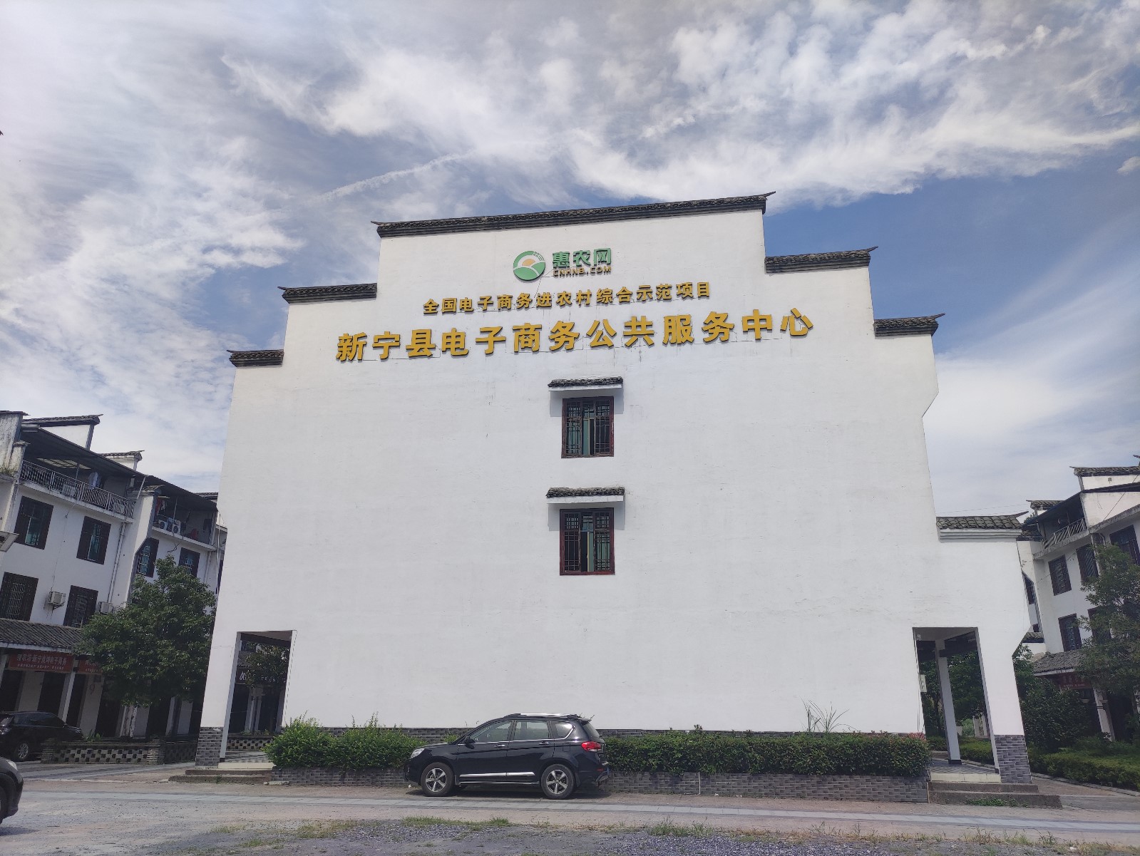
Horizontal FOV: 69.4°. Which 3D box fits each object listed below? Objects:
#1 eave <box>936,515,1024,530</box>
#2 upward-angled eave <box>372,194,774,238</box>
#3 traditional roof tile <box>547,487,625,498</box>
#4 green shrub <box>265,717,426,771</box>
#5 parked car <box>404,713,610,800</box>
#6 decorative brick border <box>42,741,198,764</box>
[{"bbox_3d":[10.524,2.442,21.157,2.130,0.480,0.680,-2,-18,8],"label":"eave"},{"bbox_3d":[-0.087,-6.431,25.175,12.400,0.640,0.650,-2,-18,8],"label":"upward-angled eave"},{"bbox_3d":[0.417,1.712,22.075,2.080,0.380,0.450,-2,-18,8],"label":"traditional roof tile"},{"bbox_3d":[-5.487,8.103,21.048,4.550,1.060,0.880,-2,-18,8],"label":"green shrub"},{"bbox_3d":[-1.419,7.383,18.740,4.650,1.720,1.860,-2,-18,8],"label":"parked car"},{"bbox_3d":[-14.487,10.638,27.084,4.000,0.630,2.300,-2,-18,8],"label":"decorative brick border"}]

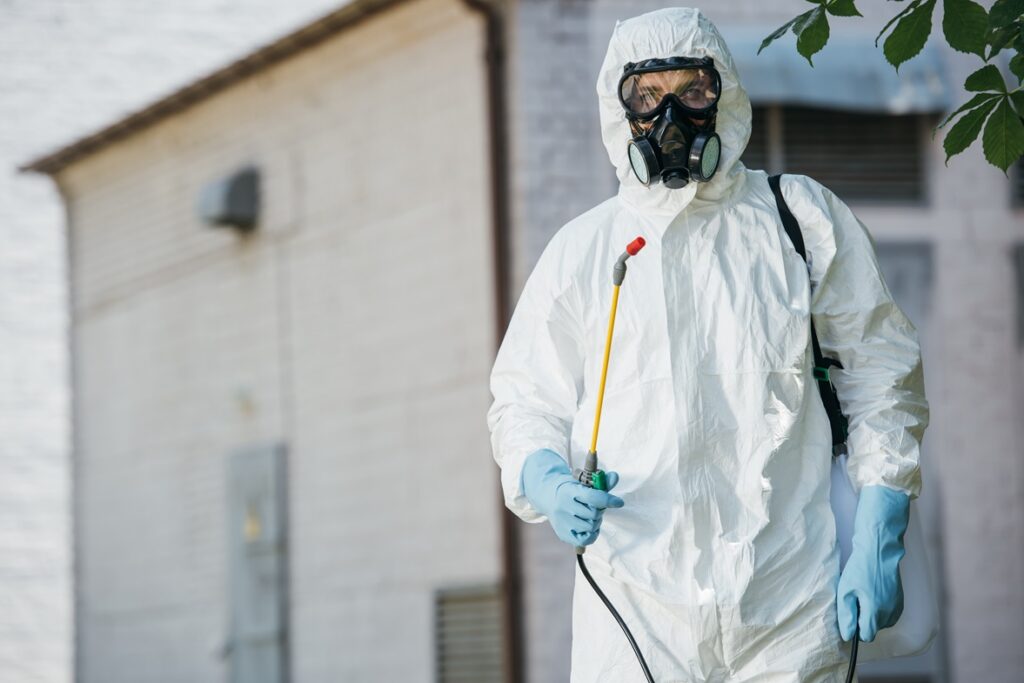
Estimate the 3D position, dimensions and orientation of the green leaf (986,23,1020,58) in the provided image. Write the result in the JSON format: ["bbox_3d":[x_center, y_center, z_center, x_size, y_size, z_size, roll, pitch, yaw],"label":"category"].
[{"bbox_3d":[0.749,-0.458,6.500,0.018,0.072,0.040,33,-14,50],"label":"green leaf"}]

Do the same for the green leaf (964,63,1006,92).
[{"bbox_3d":[0.721,-0.399,6.500,0.068,0.053,0.018,35,-2,42],"label":"green leaf"}]

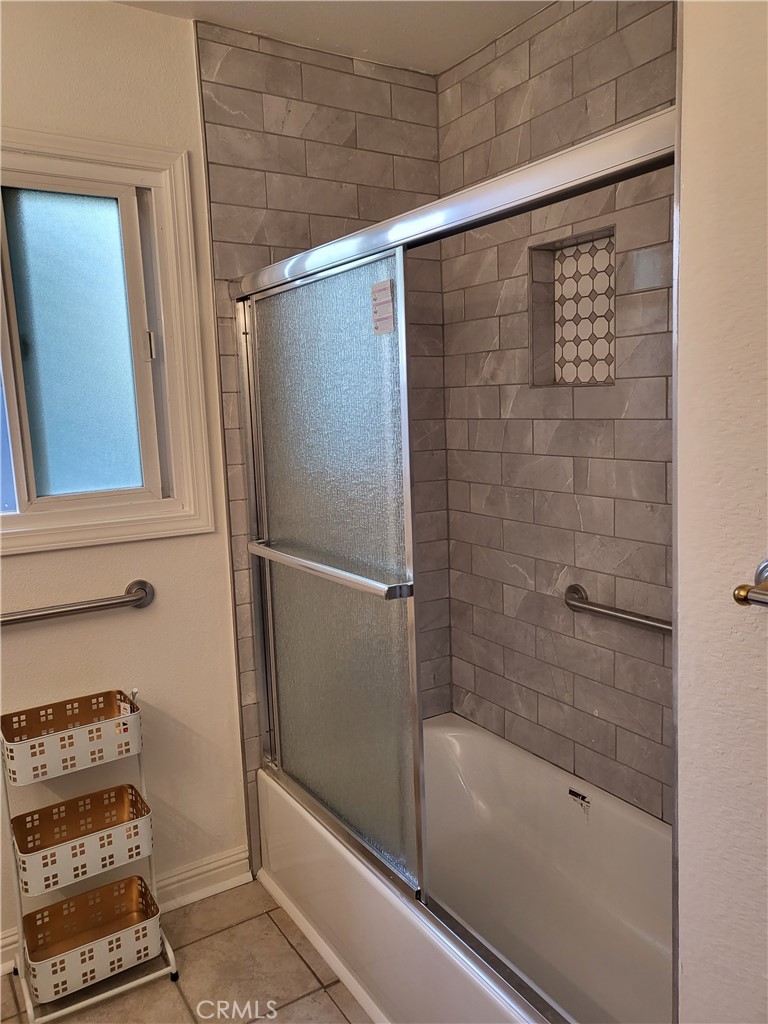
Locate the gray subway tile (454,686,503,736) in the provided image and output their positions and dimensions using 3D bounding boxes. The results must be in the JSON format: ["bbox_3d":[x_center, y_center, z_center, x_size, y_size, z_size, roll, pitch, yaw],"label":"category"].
[{"bbox_3d":[0.325,0.671,2.616,0.010,0.100,0.278,-7,9,-31],"label":"gray subway tile"}]

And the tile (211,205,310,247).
[{"bbox_3d":[-0.344,-0.803,2.175,0.299,0.100,0.010,-7,10,-33],"label":"tile"}]

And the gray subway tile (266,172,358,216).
[{"bbox_3d":[-0.209,-0.941,2.298,0.304,0.101,0.009,-7,9,-32],"label":"gray subway tile"}]

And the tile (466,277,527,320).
[{"bbox_3d":[0.343,-0.645,2.333,0.010,0.100,0.285,-7,9,-32],"label":"tile"}]

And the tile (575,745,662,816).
[{"bbox_3d":[0.641,0.732,2.116,0.009,0.095,0.299,-7,9,-32],"label":"tile"}]

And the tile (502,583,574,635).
[{"bbox_3d":[0.465,0.292,2.313,0.010,0.100,0.301,-7,9,-31],"label":"tile"}]

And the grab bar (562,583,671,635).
[{"bbox_3d":[0.682,0.284,1.935,0.076,0.080,0.680,-7,9,-32],"label":"grab bar"}]

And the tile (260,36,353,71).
[{"bbox_3d":[-0.219,-1.301,2.200,0.301,0.040,0.010,-7,10,-33],"label":"tile"}]

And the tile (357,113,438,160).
[{"bbox_3d":[0.043,-1.166,2.401,0.303,0.100,0.010,-7,9,-32],"label":"tile"}]

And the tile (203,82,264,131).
[{"bbox_3d":[-0.411,-1.103,2.102,0.168,0.101,0.009,-7,9,-32],"label":"tile"}]

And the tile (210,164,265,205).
[{"bbox_3d":[-0.403,-0.897,2.125,0.168,0.100,0.010,-7,10,-33],"label":"tile"}]

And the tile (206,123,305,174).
[{"bbox_3d":[-0.353,-1.008,2.151,0.298,0.101,0.009,-7,9,-32],"label":"tile"}]

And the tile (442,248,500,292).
[{"bbox_3d":[0.275,-0.769,2.455,0.009,0.101,0.279,-7,9,-32],"label":"tile"}]

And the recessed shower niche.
[{"bbox_3d":[0.540,-0.540,2.096,0.088,0.396,0.314,-7,9,-31],"label":"recessed shower niche"}]

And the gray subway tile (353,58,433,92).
[{"bbox_3d":[0.037,-1.345,2.376,0.303,0.049,0.010,-7,9,-32],"label":"gray subway tile"}]

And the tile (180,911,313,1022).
[{"bbox_3d":[-0.375,1.210,2.022,0.303,0.009,0.350,-7,9,-32],"label":"tile"}]

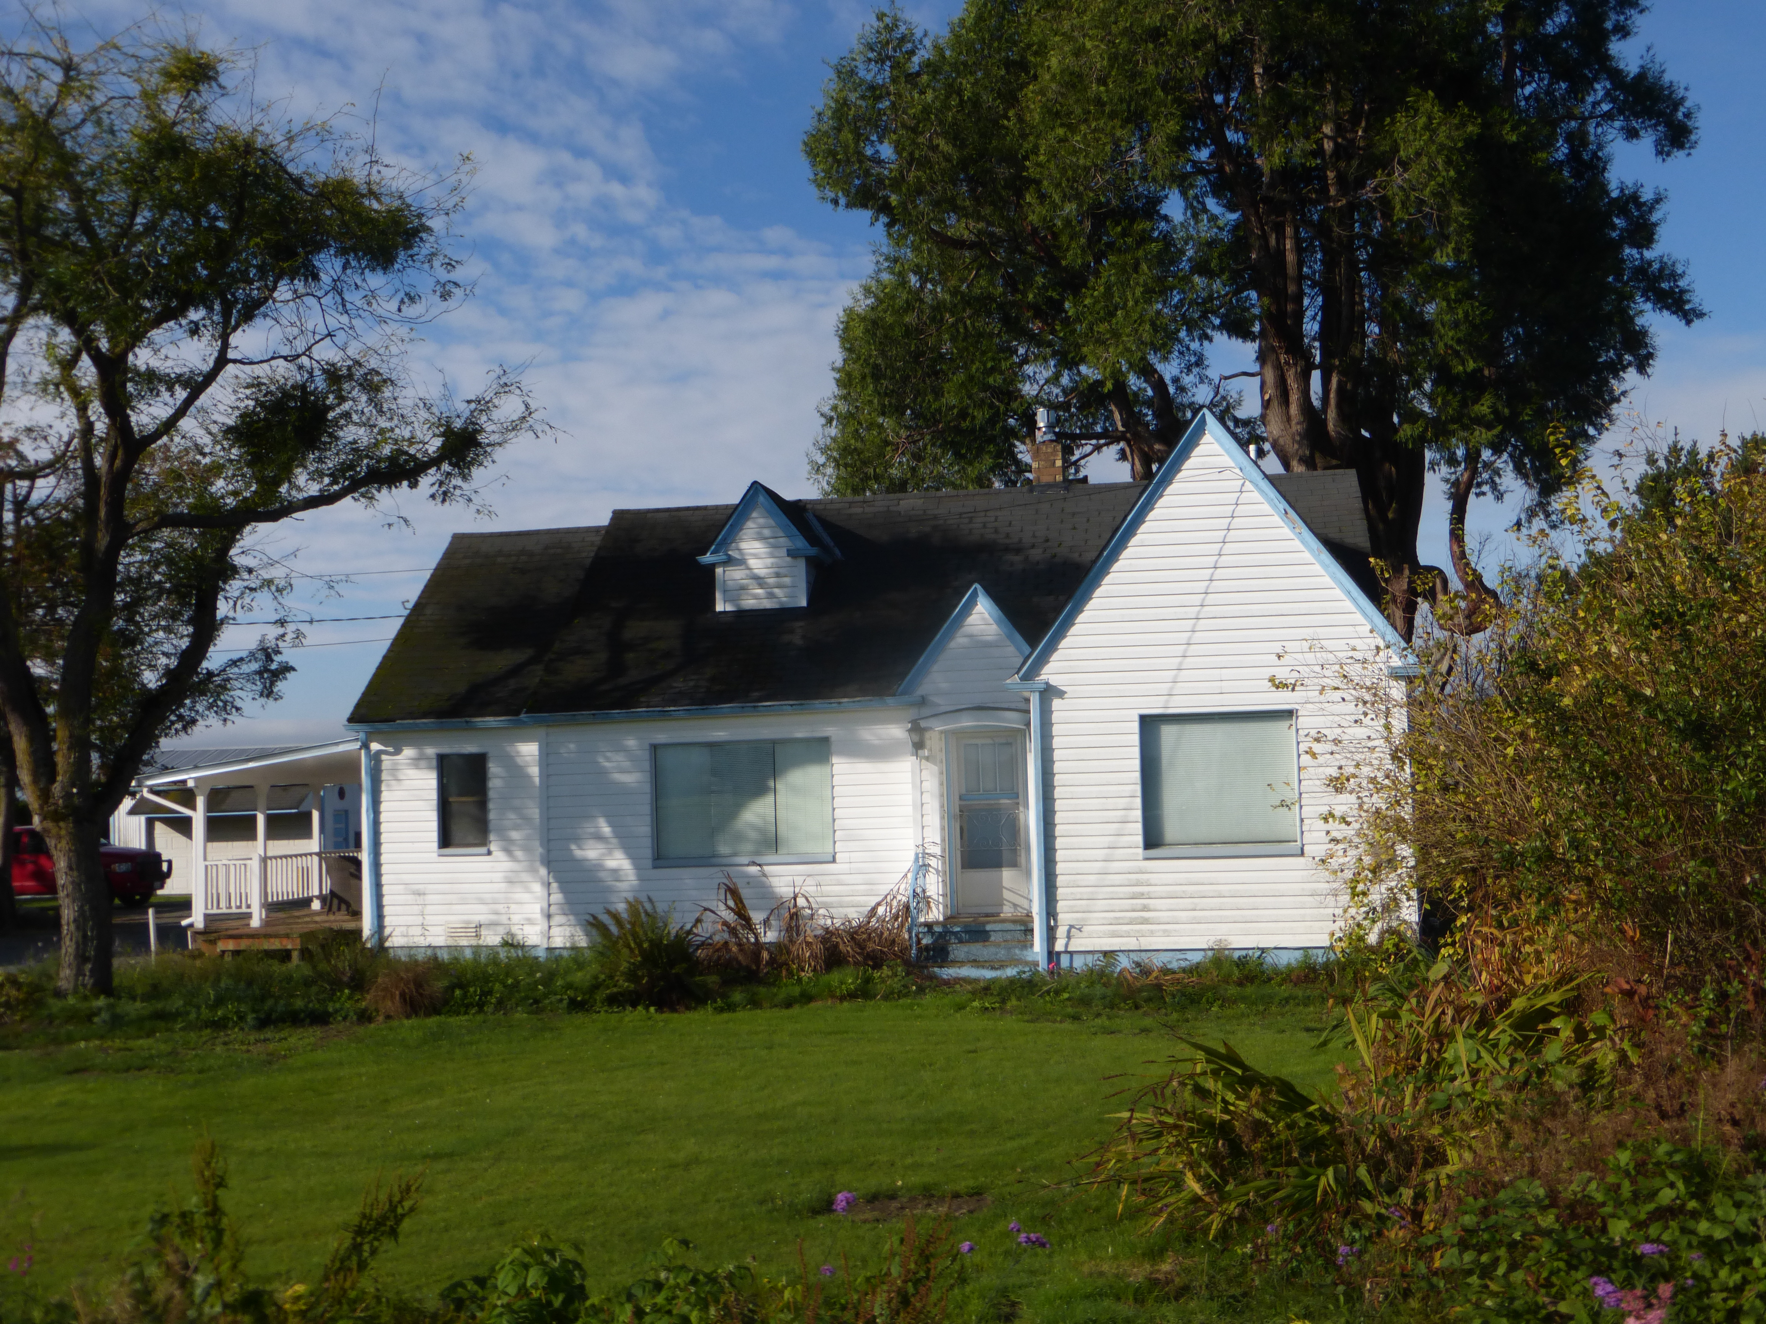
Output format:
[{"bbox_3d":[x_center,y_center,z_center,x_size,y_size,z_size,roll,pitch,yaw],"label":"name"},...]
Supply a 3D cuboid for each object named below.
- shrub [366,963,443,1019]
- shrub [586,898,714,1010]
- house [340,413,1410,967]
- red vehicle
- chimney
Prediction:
[{"bbox_3d":[-4.685,3.218,19.500,0.770,0.570,0.720,-2,-4,8],"label":"shrub"},{"bbox_3d":[-2.344,2.933,20.000,1.260,1.080,1.200,-2,-4,8],"label":"shrub"},{"bbox_3d":[-0.080,0.628,24.892,12.240,5.860,9.850,-2,-4,8],"label":"house"},{"bbox_3d":[-19.748,4.940,47.000,5.700,1.920,2.000,-3,-4,17],"label":"red vehicle"},{"bbox_3d":[2.160,-2.820,26.072,0.450,1.050,0.450,-2,-4,8],"label":"chimney"}]

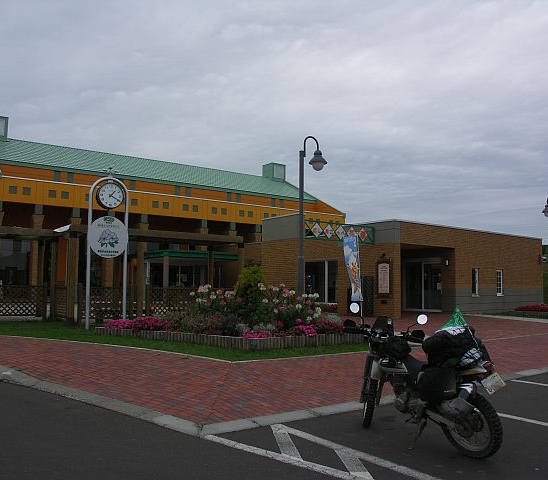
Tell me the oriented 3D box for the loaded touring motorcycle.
[{"bbox_3d":[1.500,1.401,5.378,0.820,1.380,2.030,4,-6,-40],"label":"loaded touring motorcycle"}]

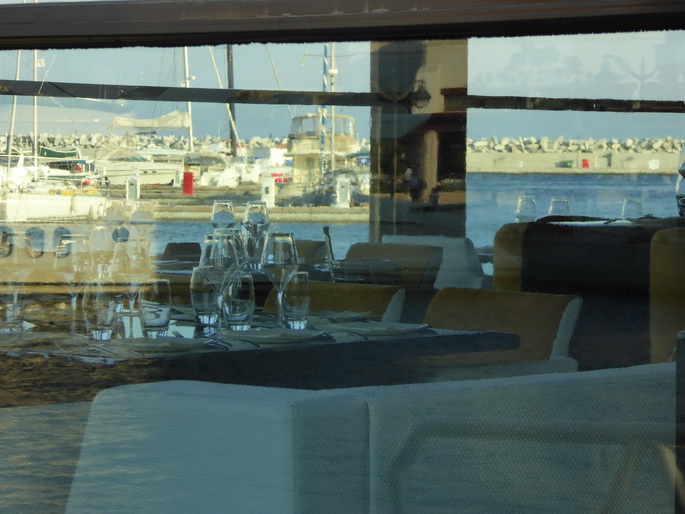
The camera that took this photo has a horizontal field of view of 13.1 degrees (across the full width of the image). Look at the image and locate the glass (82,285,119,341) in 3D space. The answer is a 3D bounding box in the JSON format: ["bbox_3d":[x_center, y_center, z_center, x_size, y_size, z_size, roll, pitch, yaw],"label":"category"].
[{"bbox_3d":[-0.549,0.122,6.740,0.076,0.131,0.076,0,2,0],"label":"glass"}]

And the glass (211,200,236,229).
[{"bbox_3d":[-0.421,-0.084,10.595,0.088,0.228,0.088,0,2,0],"label":"glass"}]

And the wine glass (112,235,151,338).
[{"bbox_3d":[-0.479,0.070,6.821,0.088,0.228,0.088,0,2,0],"label":"wine glass"}]

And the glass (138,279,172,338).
[{"bbox_3d":[-0.425,0.119,6.803,0.076,0.131,0.076,0,2,0],"label":"glass"}]

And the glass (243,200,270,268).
[{"bbox_3d":[-0.300,-0.077,10.445,0.088,0.228,0.088,0,2,0],"label":"glass"}]

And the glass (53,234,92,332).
[{"bbox_3d":[-0.621,0.067,6.889,0.088,0.228,0.088,0,2,0],"label":"glass"}]

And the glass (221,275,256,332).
[{"bbox_3d":[-0.246,0.108,7.086,0.076,0.131,0.076,0,2,0],"label":"glass"}]

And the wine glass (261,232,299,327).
[{"bbox_3d":[-0.149,0.055,7.195,0.088,0.228,0.088,0,2,0],"label":"wine glass"}]

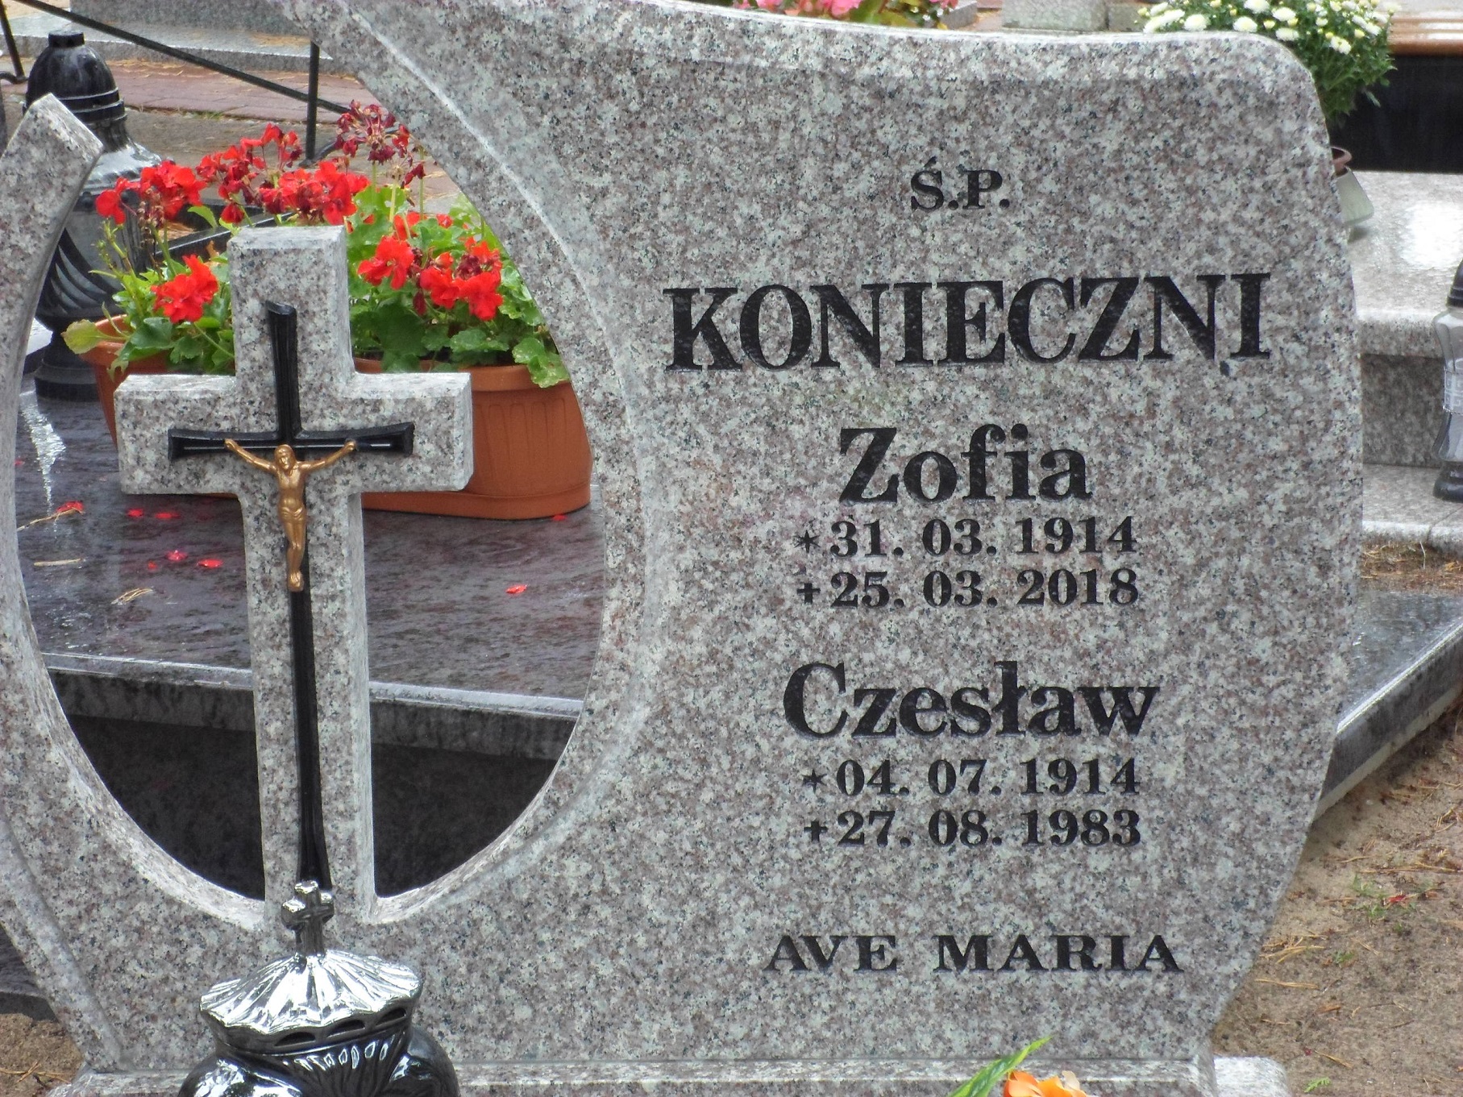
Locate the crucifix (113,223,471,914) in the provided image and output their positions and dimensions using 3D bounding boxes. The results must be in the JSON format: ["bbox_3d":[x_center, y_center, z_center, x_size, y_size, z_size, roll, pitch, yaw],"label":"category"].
[{"bbox_3d":[-0.305,0.017,3.300,0.243,0.488,0.064,0,13,6],"label":"crucifix"}]

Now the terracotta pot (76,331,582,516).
[{"bbox_3d":[-0.361,-0.128,4.404,0.535,0.152,0.198,4,14,25],"label":"terracotta pot"}]

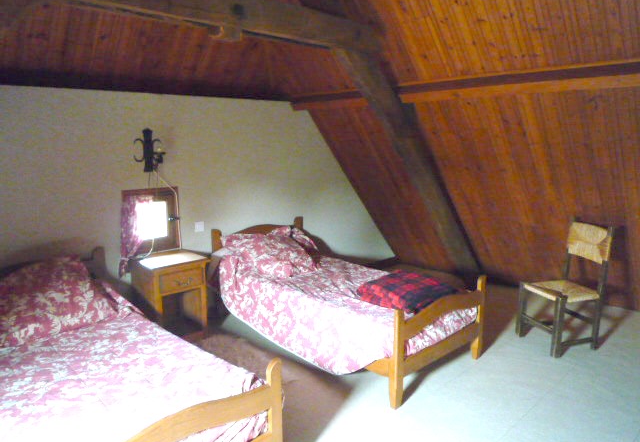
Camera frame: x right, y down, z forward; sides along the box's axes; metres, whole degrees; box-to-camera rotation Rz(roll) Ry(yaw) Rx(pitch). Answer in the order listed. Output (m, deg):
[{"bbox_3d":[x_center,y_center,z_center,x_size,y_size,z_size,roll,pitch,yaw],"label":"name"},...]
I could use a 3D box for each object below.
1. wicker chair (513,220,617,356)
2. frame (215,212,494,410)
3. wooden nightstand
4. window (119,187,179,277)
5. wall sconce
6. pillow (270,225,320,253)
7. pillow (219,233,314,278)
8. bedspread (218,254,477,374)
[{"bbox_3d":[1.814,0.475,3.431,0.441,0.924,0.403,-3,11,-18],"label":"wicker chair"},{"bbox_3d":[0.112,0.520,3.580,0.966,0.727,2.004,-9,14,-42],"label":"frame"},{"bbox_3d":[-1.168,0.573,3.615,0.455,0.571,0.445,-9,14,-42],"label":"wooden nightstand"},{"bbox_3d":[-1.322,0.064,3.647,0.481,0.633,0.090,-9,14,-42],"label":"window"},{"bbox_3d":[-1.258,-0.529,3.488,0.206,0.329,0.170,-9,14,-42],"label":"wall sconce"},{"bbox_3d":[-0.277,0.178,4.215,0.540,0.230,0.400,-9,14,-42],"label":"pillow"},{"bbox_3d":[-0.358,0.239,3.888,0.630,0.230,0.620,-9,14,-42],"label":"pillow"},{"bbox_3d":[0.131,0.610,3.556,1.040,0.440,1.830,-9,14,-42],"label":"bedspread"}]

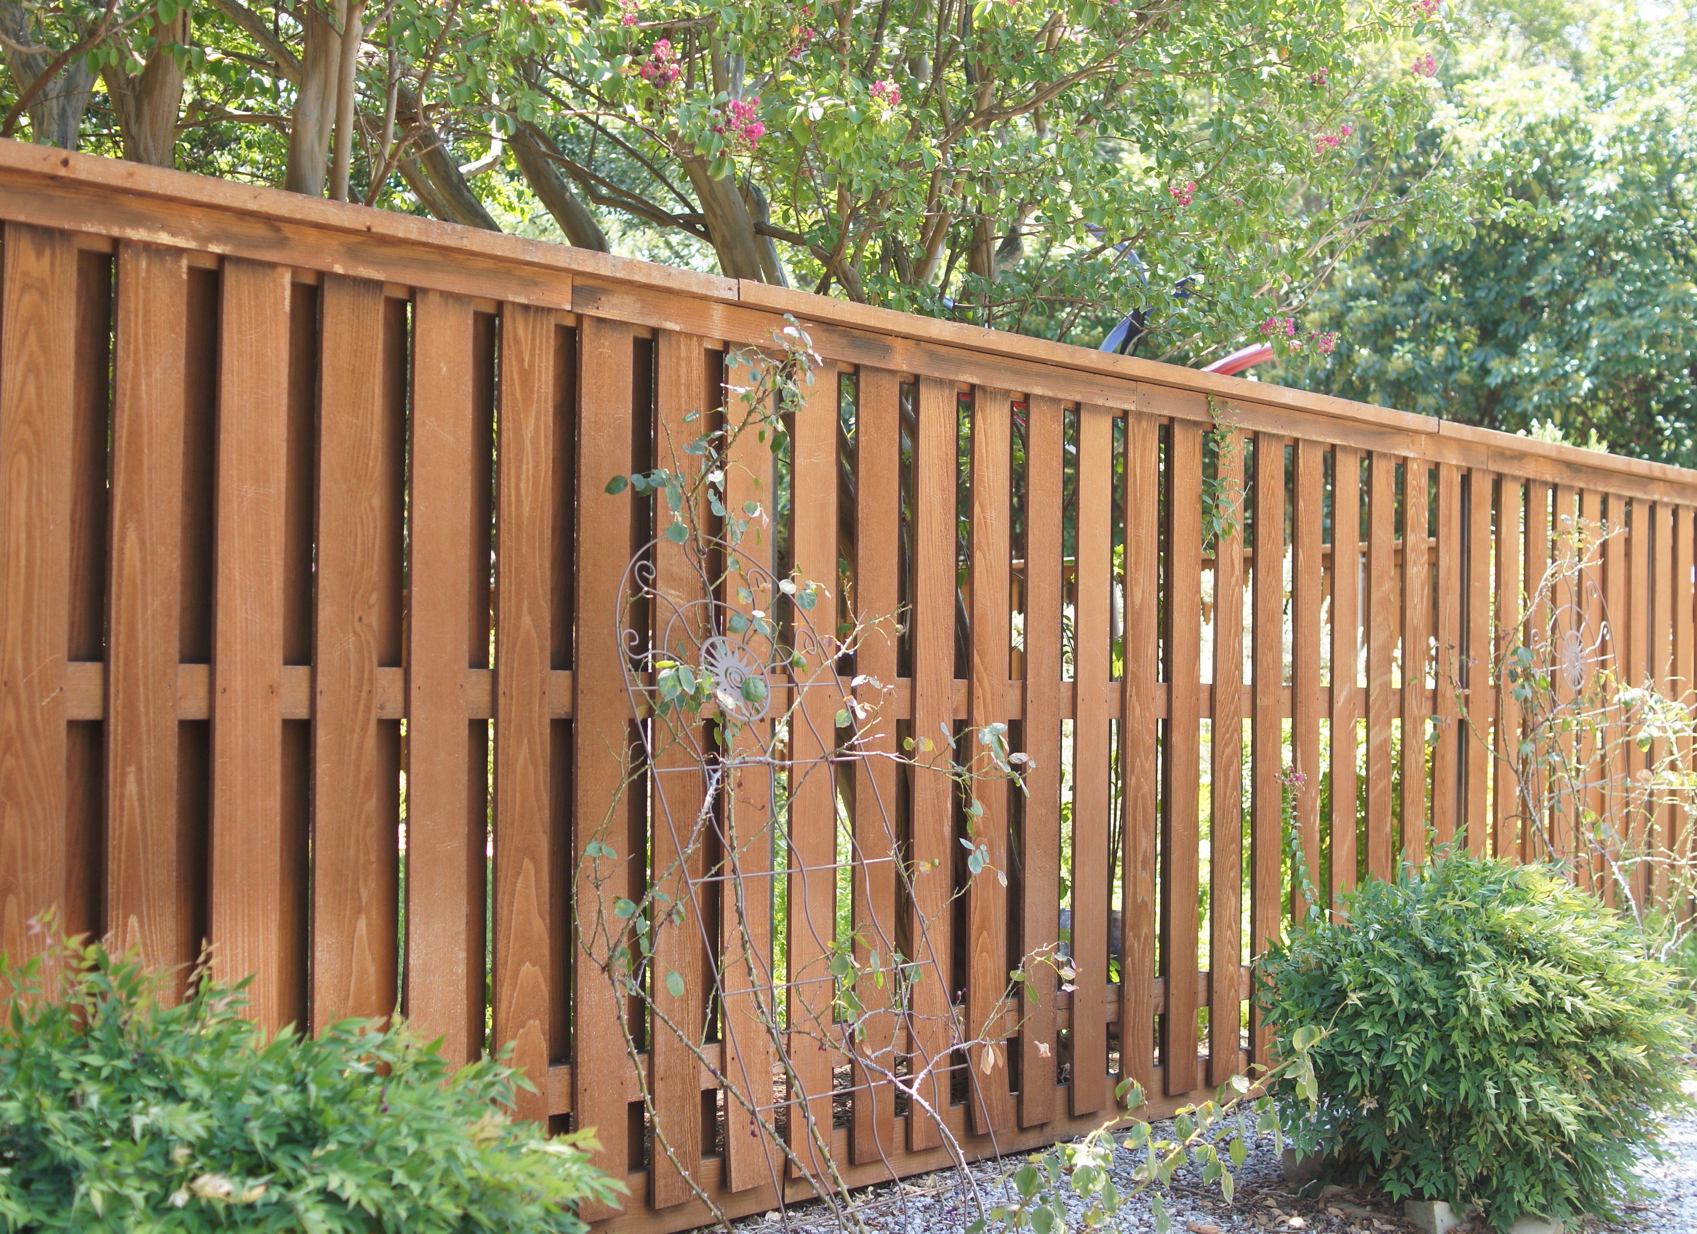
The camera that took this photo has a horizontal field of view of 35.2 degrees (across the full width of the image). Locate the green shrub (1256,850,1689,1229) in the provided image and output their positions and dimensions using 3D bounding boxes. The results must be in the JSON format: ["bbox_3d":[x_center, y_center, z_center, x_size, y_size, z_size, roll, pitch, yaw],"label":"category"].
[{"bbox_3d":[1.370,0.895,5.880,0.950,0.790,0.920,0,-2,13],"label":"green shrub"}]

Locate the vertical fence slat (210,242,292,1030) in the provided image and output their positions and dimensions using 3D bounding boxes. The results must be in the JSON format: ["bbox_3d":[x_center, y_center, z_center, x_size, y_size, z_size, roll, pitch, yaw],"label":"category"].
[{"bbox_3d":[-1.008,0.268,4.468,0.018,1.725,0.138,-1,-2,38],"label":"vertical fence slat"}]

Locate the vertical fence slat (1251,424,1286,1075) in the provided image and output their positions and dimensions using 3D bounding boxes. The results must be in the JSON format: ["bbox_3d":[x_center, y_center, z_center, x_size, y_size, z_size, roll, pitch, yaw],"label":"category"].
[{"bbox_3d":[1.121,0.371,7.176,0.018,1.725,0.138,-1,-2,38],"label":"vertical fence slat"}]

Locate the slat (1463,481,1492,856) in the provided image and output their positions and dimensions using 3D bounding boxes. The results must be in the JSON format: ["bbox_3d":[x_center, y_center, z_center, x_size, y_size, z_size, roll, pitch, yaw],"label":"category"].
[{"bbox_3d":[1.926,0.410,8.202,0.018,1.725,0.138,-1,-2,38],"label":"slat"}]

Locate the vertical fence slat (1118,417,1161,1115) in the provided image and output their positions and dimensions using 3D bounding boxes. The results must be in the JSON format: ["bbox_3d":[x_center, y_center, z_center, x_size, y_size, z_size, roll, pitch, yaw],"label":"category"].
[{"bbox_3d":[0.722,0.351,6.669,0.018,1.725,0.138,-1,-2,38],"label":"vertical fence slat"}]

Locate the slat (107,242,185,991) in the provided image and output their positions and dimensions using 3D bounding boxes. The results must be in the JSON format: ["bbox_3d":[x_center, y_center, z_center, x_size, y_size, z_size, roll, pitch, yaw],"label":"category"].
[{"bbox_3d":[-1.139,0.261,4.300,0.018,1.725,0.138,-1,-2,38],"label":"slat"}]

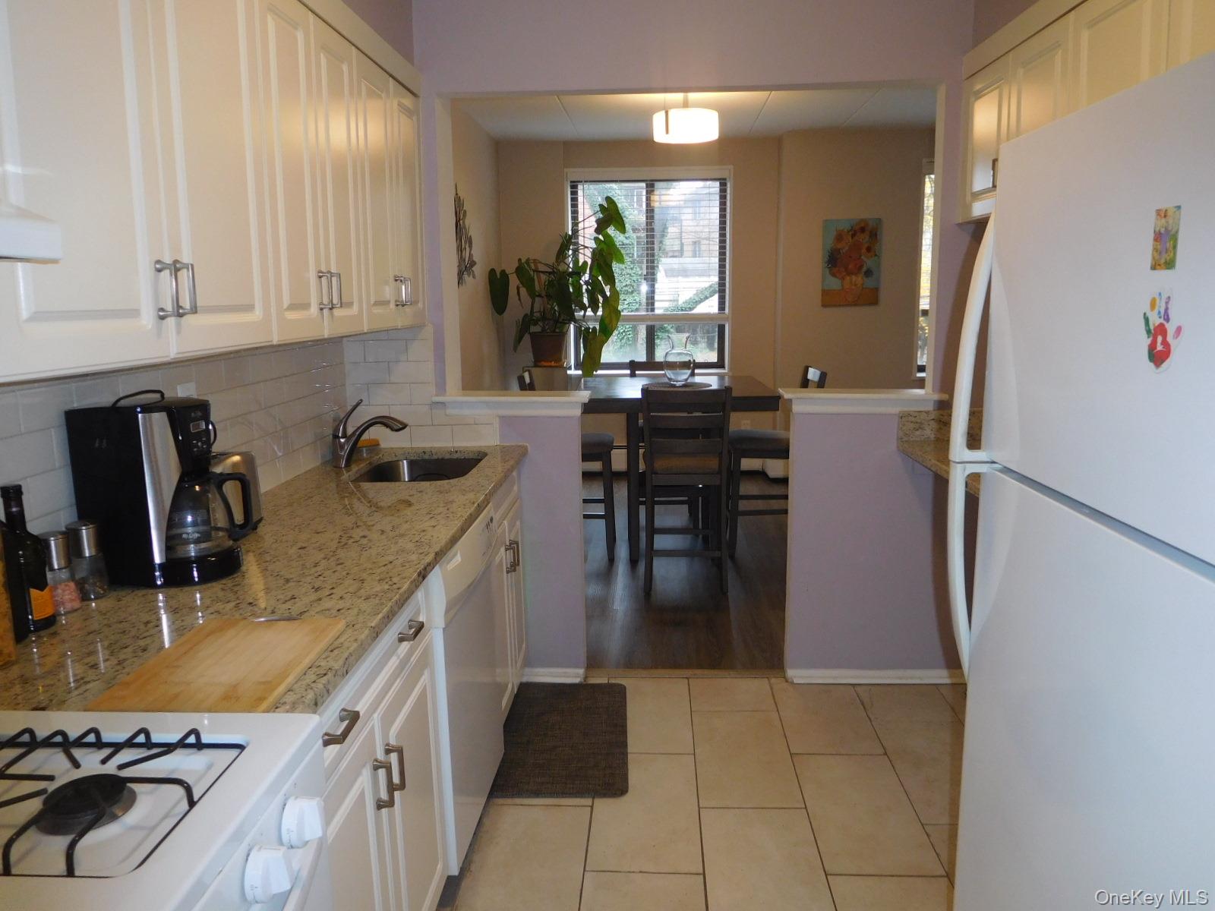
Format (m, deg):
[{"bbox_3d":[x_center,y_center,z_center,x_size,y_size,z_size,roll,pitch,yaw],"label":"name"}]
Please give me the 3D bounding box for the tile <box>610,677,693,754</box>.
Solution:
[{"bbox_3d":[0.147,0.920,3.134,0.304,0.010,0.592,0,10,3],"label":"tile"}]

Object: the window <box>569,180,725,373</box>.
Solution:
[{"bbox_3d":[0.322,-1.413,6.769,1.220,1.470,0.100,0,10,3],"label":"window"}]

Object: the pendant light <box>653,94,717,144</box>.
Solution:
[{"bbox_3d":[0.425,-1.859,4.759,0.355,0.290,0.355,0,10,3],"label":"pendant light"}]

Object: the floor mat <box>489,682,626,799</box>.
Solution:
[{"bbox_3d":[-0.171,0.940,2.975,0.480,0.014,0.780,-1,10,2],"label":"floor mat"}]

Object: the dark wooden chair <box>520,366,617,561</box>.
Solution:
[{"bbox_3d":[-0.221,0.046,5.008,0.540,1.030,0.440,0,10,3],"label":"dark wooden chair"}]

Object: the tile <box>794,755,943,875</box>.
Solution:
[{"bbox_3d":[0.721,1.011,2.509,0.303,0.010,0.602,0,10,3],"label":"tile"}]

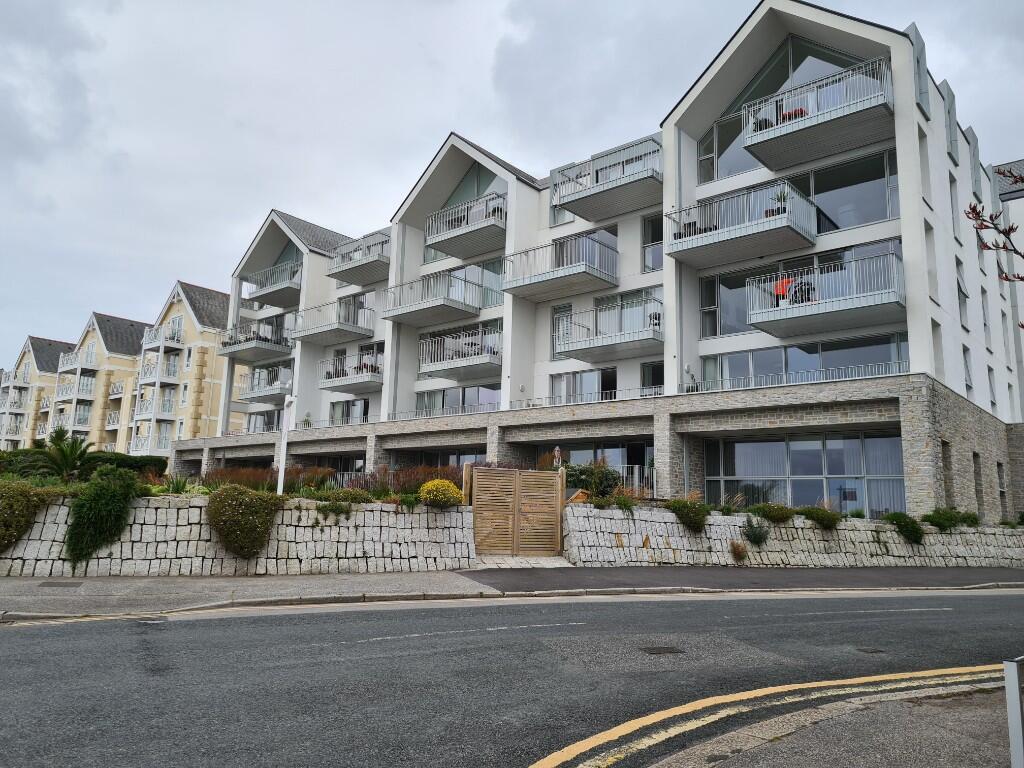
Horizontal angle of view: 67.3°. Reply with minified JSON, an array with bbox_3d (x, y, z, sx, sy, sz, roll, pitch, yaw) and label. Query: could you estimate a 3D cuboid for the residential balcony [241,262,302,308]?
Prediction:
[{"bbox_3d":[-13.265,-5.756,45.052,4.267,1.551,2.250,-7,-13,40],"label":"residential balcony"}]

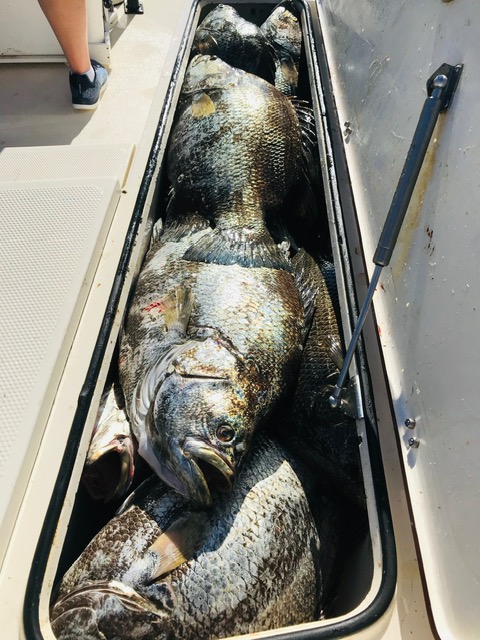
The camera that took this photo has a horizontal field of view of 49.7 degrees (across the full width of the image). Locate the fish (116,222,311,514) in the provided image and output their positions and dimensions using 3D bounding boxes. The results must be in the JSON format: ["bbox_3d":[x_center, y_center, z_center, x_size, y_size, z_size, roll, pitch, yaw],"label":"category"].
[{"bbox_3d":[-0.040,-0.007,0.907,0.310,0.140,0.660,7,56,-6],"label":"fish"}]

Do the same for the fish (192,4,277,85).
[{"bbox_3d":[-0.018,-0.639,1.272,0.260,0.110,0.640,-5,53,-1],"label":"fish"}]

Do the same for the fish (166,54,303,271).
[{"bbox_3d":[-0.007,-0.370,1.140,0.300,0.140,0.700,0,56,-4],"label":"fish"}]

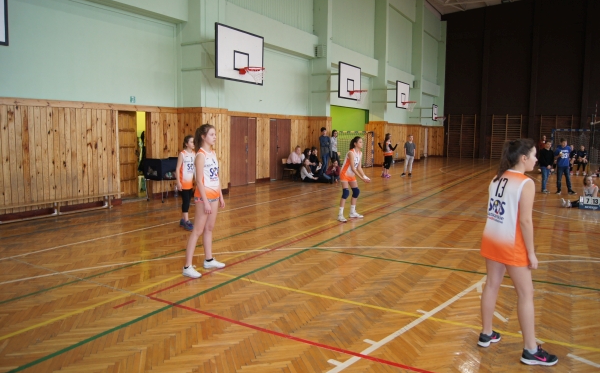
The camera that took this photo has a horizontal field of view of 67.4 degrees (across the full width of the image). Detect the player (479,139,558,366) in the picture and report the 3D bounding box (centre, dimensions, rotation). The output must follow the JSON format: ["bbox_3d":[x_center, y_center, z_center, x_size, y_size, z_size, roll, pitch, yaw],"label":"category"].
[{"bbox_3d":[1.555,0.445,3.200,0.360,1.560,0.450,-4,8,-32],"label":"player"}]

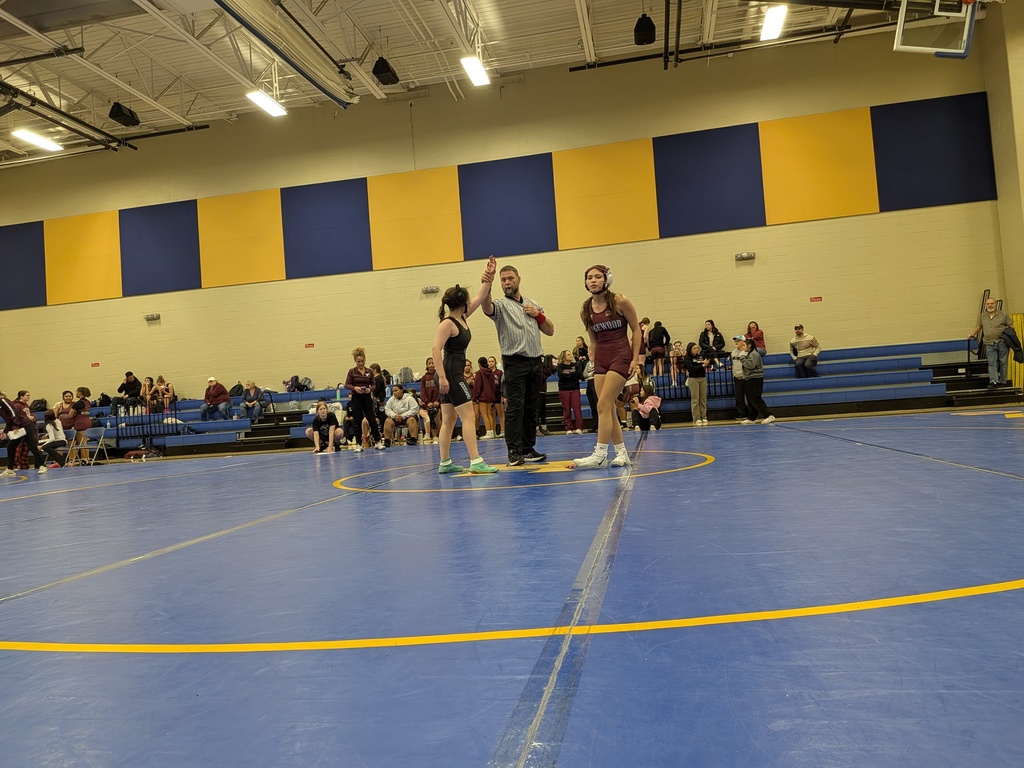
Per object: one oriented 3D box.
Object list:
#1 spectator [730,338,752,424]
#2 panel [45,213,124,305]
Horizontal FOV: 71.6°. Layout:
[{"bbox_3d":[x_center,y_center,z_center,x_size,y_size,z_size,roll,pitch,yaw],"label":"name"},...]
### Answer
[{"bbox_3d":[4.554,-0.117,14.057,0.470,1.692,0.340,-6,-3,37],"label":"spectator"},{"bbox_3d":[-12.060,-3.531,20.009,2.420,2.440,0.050,-4,-2,11],"label":"panel"}]

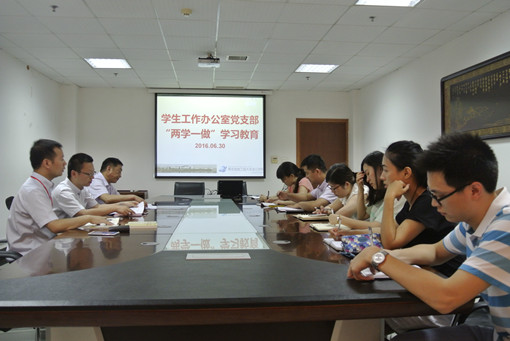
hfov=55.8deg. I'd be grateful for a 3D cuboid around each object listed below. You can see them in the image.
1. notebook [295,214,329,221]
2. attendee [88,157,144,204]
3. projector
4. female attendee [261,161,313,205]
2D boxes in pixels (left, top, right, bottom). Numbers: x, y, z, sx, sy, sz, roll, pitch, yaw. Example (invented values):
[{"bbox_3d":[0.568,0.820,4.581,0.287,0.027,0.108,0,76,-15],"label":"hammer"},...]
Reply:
[{"bbox_3d":[0.425,0.332,3.500,0.230,0.025,0.320,0,0,-6],"label":"notebook"},{"bbox_3d":[-1.260,0.480,4.500,0.660,1.220,0.500,0,0,-6],"label":"attendee"},{"bbox_3d":[-0.585,-1.395,6.200,0.290,0.095,0.250,0,0,-6],"label":"projector"},{"bbox_3d":[0.390,0.495,4.800,0.640,1.180,0.450,0,0,-9],"label":"female attendee"}]

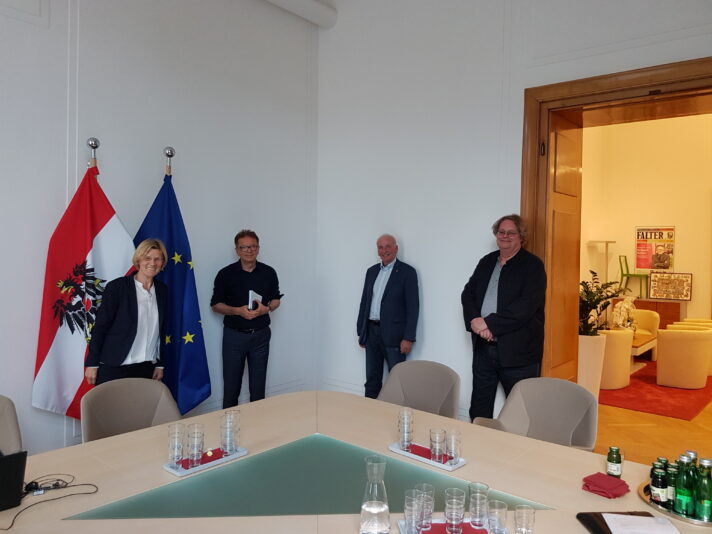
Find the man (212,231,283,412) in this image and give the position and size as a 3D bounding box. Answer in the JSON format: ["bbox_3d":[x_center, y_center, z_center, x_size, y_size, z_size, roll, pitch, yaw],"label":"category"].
[{"bbox_3d":[-0.840,0.618,4.070,0.530,1.780,0.350,0,2,-25],"label":"man"}]

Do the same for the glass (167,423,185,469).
[{"bbox_3d":[-0.744,0.745,2.224,0.067,0.170,0.067,3,2,40],"label":"glass"}]

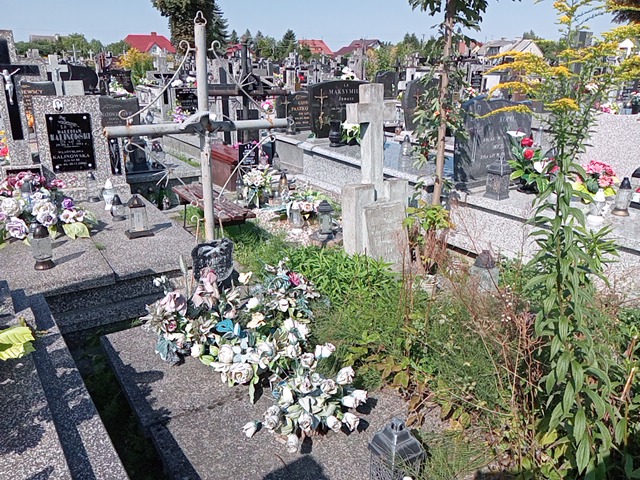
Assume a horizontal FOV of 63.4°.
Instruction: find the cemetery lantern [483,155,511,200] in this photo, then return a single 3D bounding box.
[{"bbox_3d":[1.528,-0.537,4.400,0.150,0.345,0.150,-12,23,-33],"label":"cemetery lantern"}]

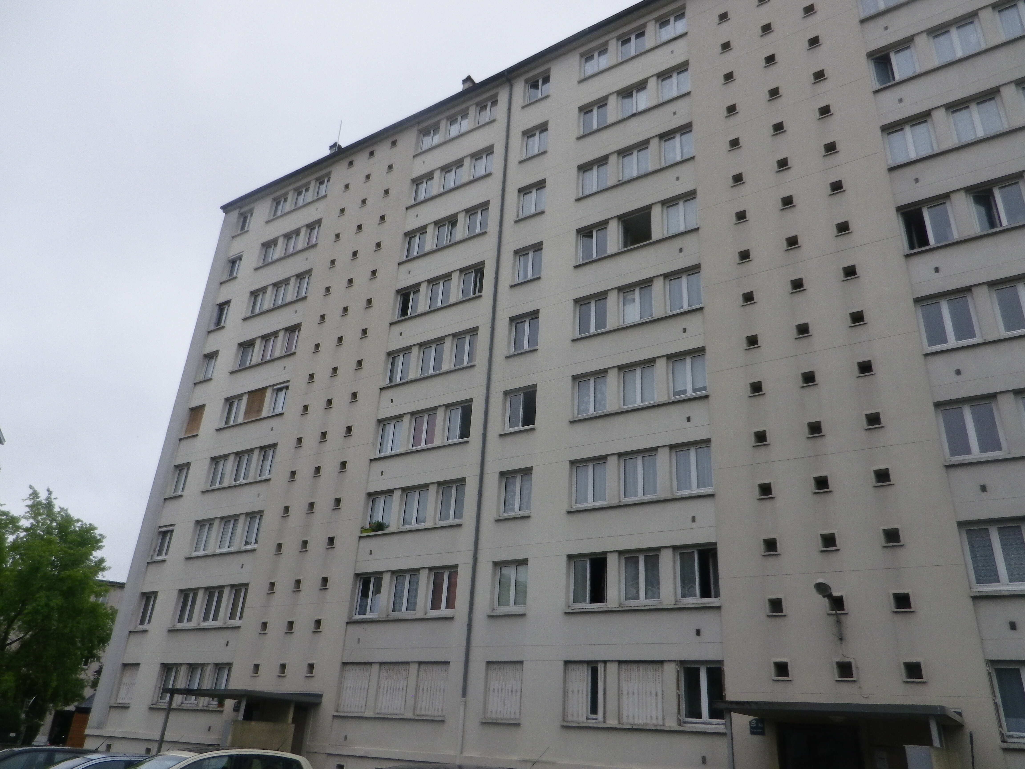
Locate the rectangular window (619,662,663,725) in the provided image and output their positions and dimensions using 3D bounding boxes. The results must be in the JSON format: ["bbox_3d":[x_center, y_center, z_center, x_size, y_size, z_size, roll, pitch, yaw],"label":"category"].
[{"bbox_3d":[3.107,7.316,17.582,1.169,1.390,0.100,-13,-30,31],"label":"rectangular window"}]

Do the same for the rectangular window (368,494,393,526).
[{"bbox_3d":[-4.355,4.265,24.804,1.224,1.251,0.120,-13,-30,31],"label":"rectangular window"}]

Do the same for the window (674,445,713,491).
[{"bbox_3d":[4.733,2.176,19.243,1.134,1.251,0.120,-13,-30,31],"label":"window"}]

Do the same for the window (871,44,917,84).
[{"bbox_3d":[10.703,-8.918,20.830,1.070,1.197,0.130,-12,-29,31],"label":"window"}]

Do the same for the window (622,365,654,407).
[{"bbox_3d":[3.630,0.035,21.163,1.108,1.289,0.140,-13,-30,31],"label":"window"}]

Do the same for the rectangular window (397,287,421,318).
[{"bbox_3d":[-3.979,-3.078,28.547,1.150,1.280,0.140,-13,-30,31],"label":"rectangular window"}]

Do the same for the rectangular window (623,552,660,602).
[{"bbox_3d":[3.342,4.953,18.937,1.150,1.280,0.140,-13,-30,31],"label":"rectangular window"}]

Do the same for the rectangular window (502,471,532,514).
[{"bbox_3d":[0.163,3.250,22.031,1.108,1.289,0.140,-13,-30,31],"label":"rectangular window"}]

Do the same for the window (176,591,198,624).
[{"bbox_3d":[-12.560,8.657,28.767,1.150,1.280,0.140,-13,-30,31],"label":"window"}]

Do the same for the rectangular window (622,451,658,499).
[{"bbox_3d":[3.475,2.490,19.949,1.130,1.320,0.120,-13,-30,31],"label":"rectangular window"}]

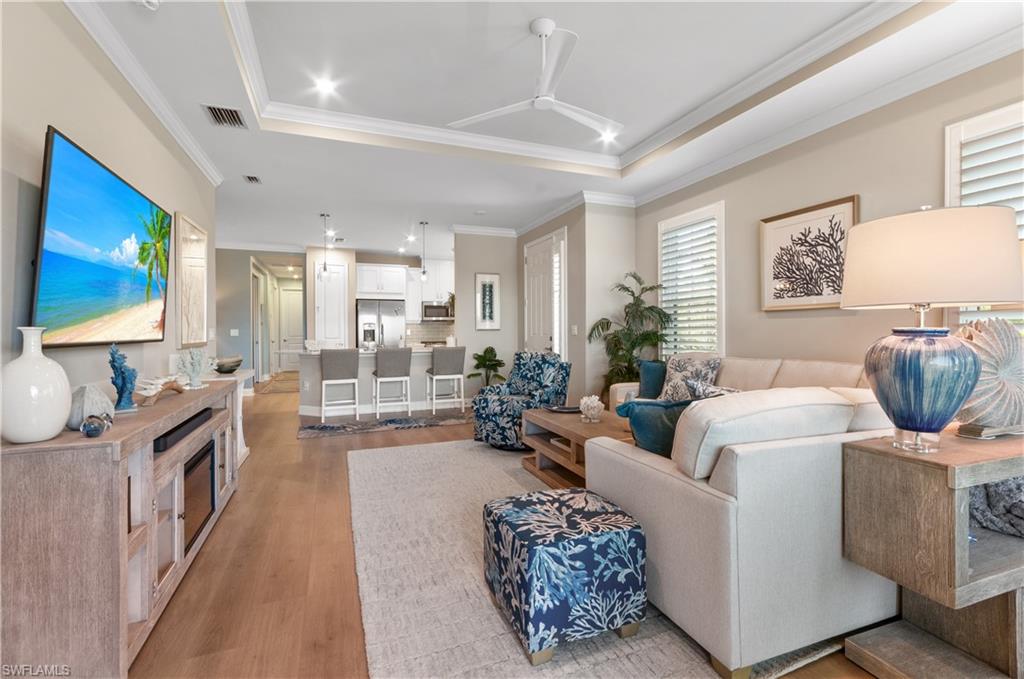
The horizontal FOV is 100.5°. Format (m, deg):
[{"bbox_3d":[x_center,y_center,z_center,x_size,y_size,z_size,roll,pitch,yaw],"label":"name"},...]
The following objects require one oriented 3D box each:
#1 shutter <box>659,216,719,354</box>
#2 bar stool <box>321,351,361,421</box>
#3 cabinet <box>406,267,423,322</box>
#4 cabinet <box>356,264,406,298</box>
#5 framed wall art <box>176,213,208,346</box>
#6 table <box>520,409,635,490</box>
[{"bbox_3d":[1.881,-0.490,4.589,0.080,1.660,0.870,0,1,-23],"label":"shutter"},{"bbox_3d":[-2.325,0.603,5.753,0.461,0.956,0.475,0,1,-23],"label":"bar stool"},{"bbox_3d":[-2.130,-0.904,9.089,0.350,1.130,0.330,0,1,-23],"label":"cabinet"},{"bbox_3d":[-2.712,-1.160,8.806,0.944,0.636,0.580,-1,1,-23],"label":"cabinet"},{"bbox_3d":[-2.895,-0.492,3.871,0.040,1.130,0.780,-1,1,-23],"label":"framed wall art"},{"bbox_3d":[0.617,0.853,3.265,0.700,0.470,1.200,0,1,-21],"label":"table"}]

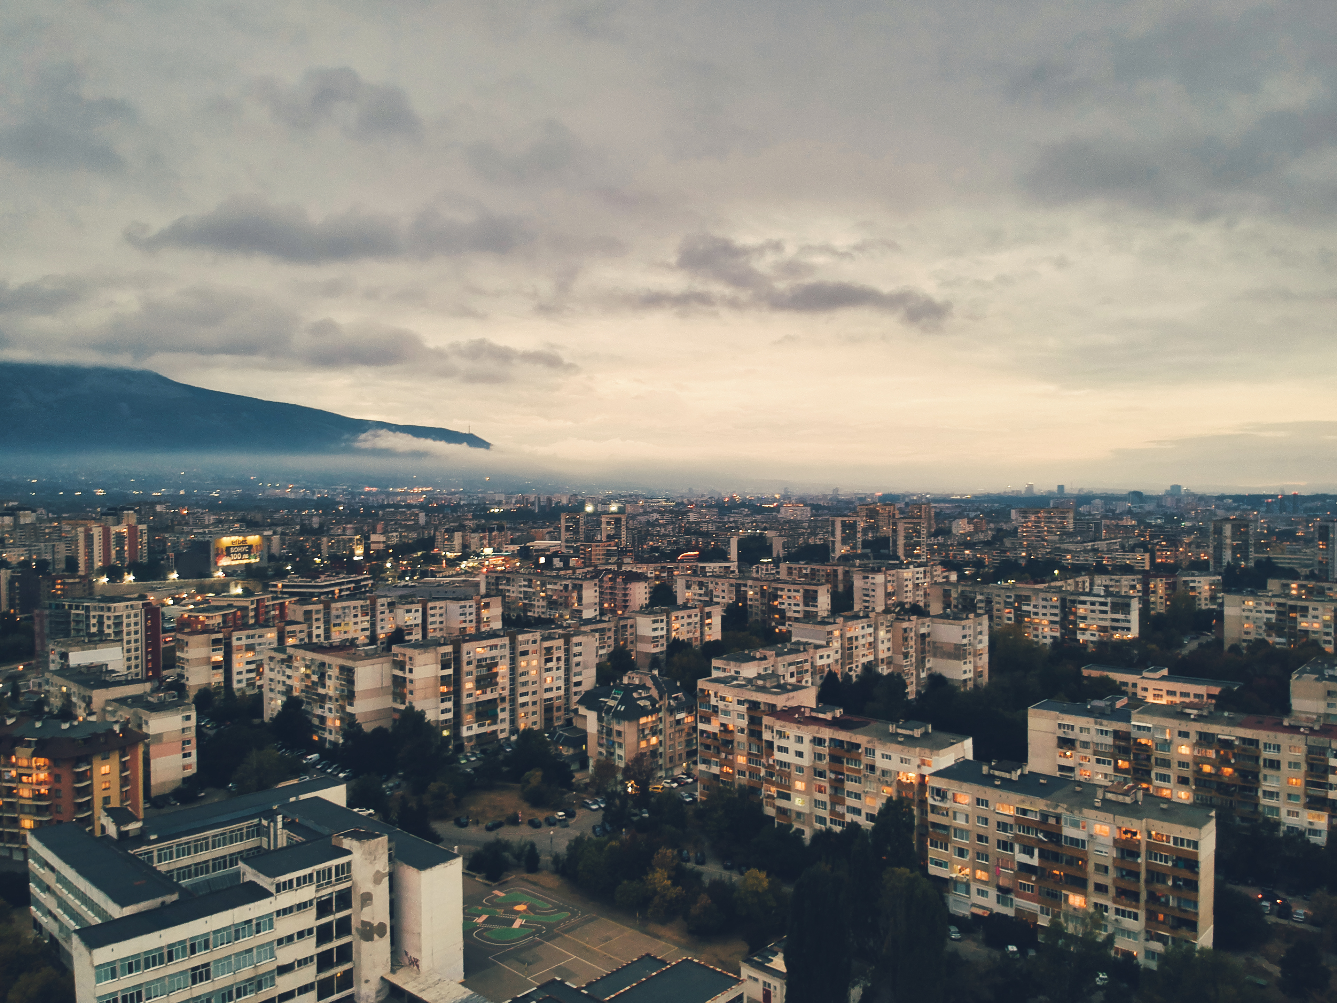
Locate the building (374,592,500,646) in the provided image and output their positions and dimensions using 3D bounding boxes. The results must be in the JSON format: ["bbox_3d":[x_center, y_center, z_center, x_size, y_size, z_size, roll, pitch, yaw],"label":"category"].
[{"bbox_3d":[-88.870,48.070,371.240,47.000,25.500,15.000,-1,1,-27],"label":"building"}]

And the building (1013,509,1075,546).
[{"bbox_3d":[438.939,28.092,1133.817,69.000,41.500,14.000,0,1,-2],"label":"building"}]

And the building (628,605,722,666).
[{"bbox_3d":[2.900,49.410,350.960,34.000,23.700,12.500,-1,2,-41],"label":"building"}]

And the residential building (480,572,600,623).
[{"bbox_3d":[-60.810,45.030,451.180,66.000,24.000,13.000,1,2,38],"label":"residential building"}]

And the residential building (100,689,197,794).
[{"bbox_3d":[-120.047,55.680,224.162,24.000,19.200,9.900,1,1,37],"label":"residential building"}]

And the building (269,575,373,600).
[{"bbox_3d":[-173.980,47.600,486.740,29.600,20.500,45.500,0,1,14],"label":"building"}]

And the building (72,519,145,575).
[{"bbox_3d":[-459.900,39.430,799.640,16.000,39.200,51.000,1,1,39],"label":"building"}]

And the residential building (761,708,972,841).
[{"bbox_3d":[36.130,52.600,178.720,36.800,22.600,12.200,1,1,41],"label":"residential building"}]

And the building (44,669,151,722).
[{"bbox_3d":[-144.190,53.110,242.310,32.500,19.000,12.500,1,2,40],"label":"building"}]

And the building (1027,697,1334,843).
[{"bbox_3d":[100.200,50.860,185.450,58.000,22.200,12.500,1,2,37],"label":"building"}]

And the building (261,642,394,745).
[{"bbox_3d":[-91.200,50.870,258.760,38.400,24.100,12.500,1,2,33],"label":"building"}]

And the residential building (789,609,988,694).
[{"bbox_3d":[71.100,47.910,302.710,70.000,25.700,17.000,-1,2,-28],"label":"residential building"}]

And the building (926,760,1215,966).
[{"bbox_3d":[60.820,54.840,147.970,38.500,21.700,12.000,1,1,39],"label":"building"}]

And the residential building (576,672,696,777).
[{"bbox_3d":[-7.760,54.900,248.330,18.500,21.000,27.500,1,1,39],"label":"residential building"}]

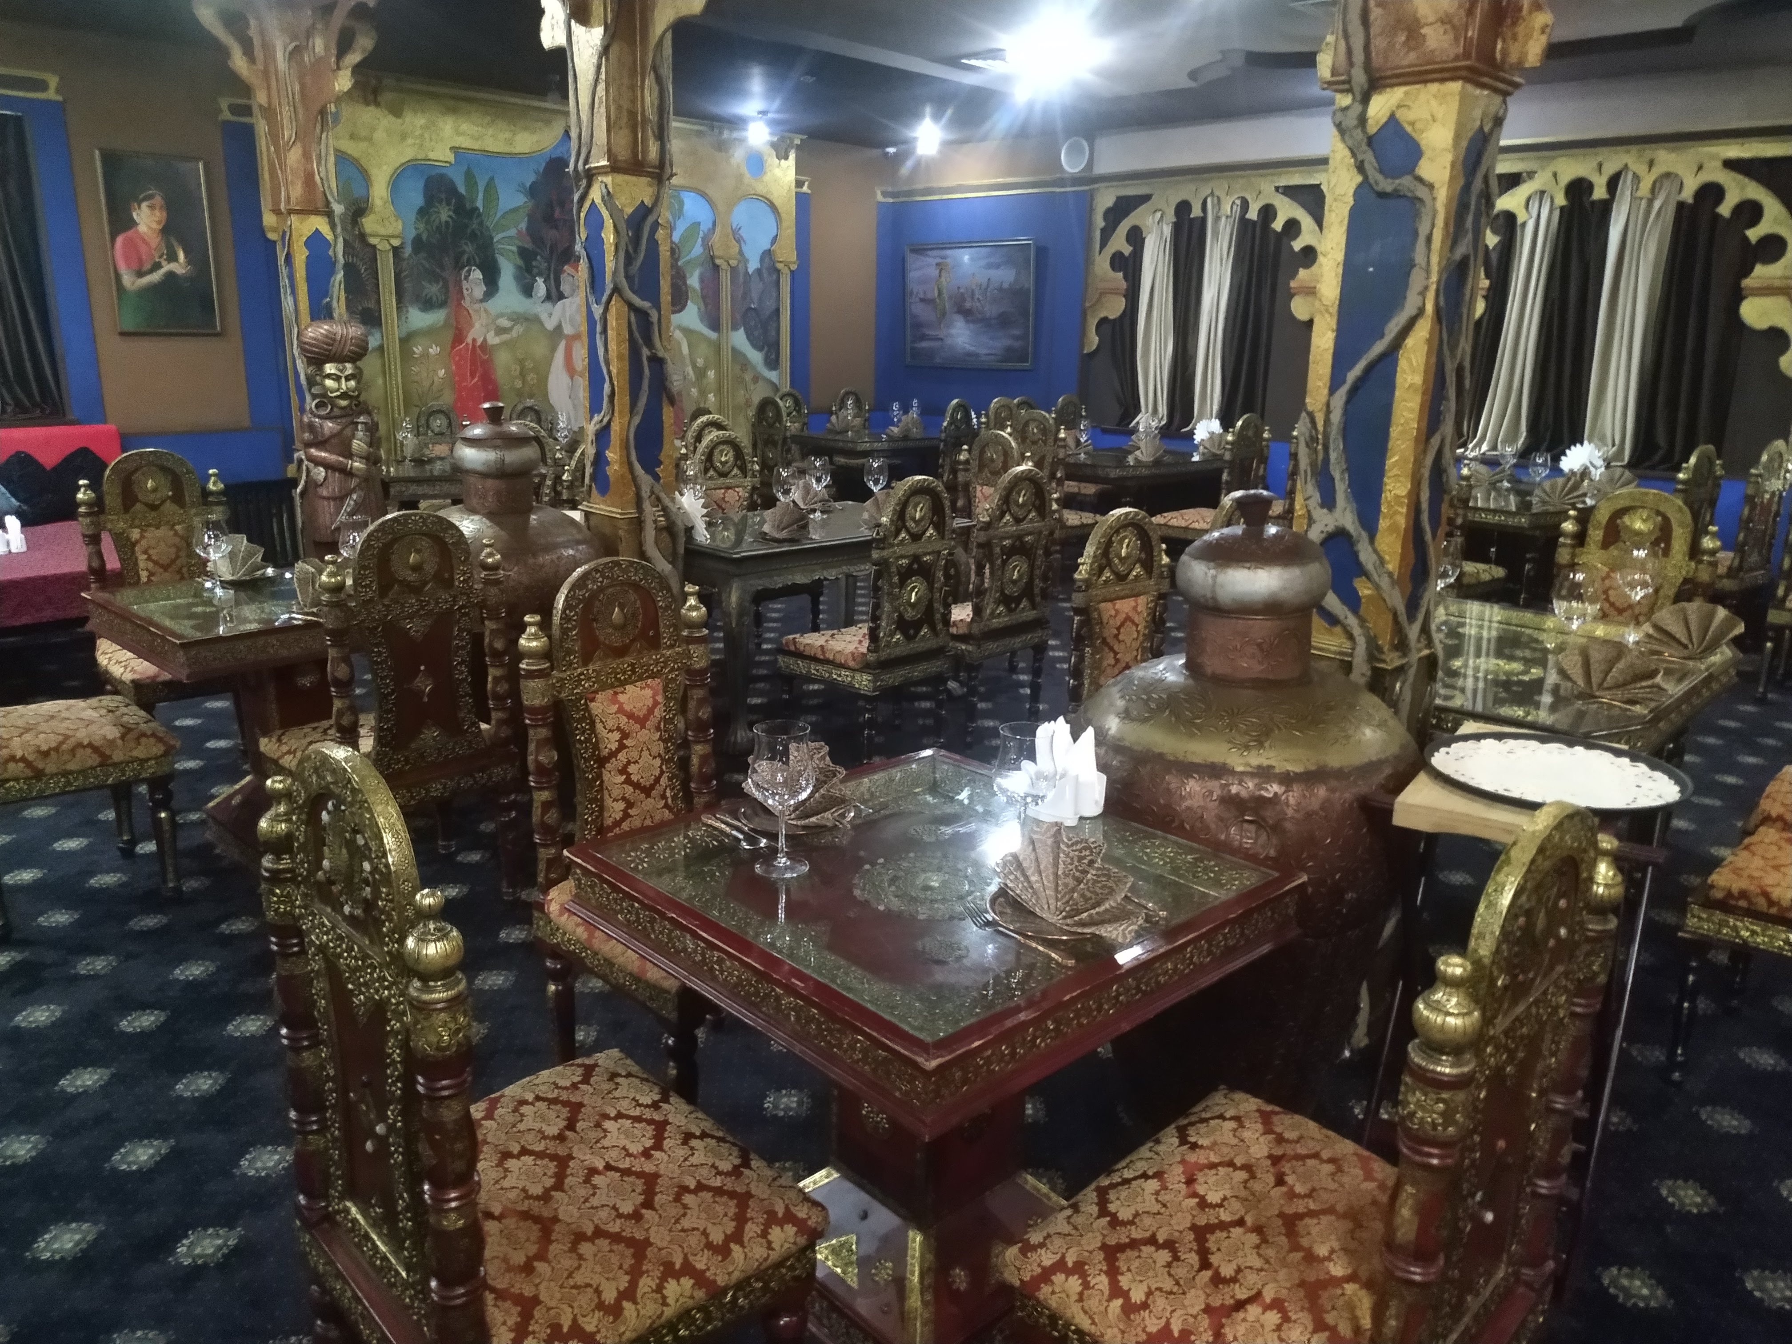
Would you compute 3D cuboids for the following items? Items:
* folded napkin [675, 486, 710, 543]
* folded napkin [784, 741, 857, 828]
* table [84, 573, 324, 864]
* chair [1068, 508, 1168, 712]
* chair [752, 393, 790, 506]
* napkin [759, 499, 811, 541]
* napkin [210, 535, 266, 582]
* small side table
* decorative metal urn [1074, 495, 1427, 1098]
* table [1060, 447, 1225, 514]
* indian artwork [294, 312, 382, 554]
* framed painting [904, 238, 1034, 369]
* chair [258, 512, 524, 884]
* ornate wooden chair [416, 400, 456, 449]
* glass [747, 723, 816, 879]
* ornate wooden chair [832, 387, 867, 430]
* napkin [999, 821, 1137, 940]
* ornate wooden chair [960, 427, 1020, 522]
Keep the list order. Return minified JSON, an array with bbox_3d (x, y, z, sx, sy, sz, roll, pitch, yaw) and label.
[{"bbox_3d":[-0.754,-0.594,4.602,0.156,0.166,0.107,-7,18,-29],"label":"folded napkin"},{"bbox_3d":[-0.146,0.177,1.952,0.190,0.140,0.115,8,16,24],"label":"folded napkin"},{"bbox_3d":[-1.749,0.145,3.615,0.780,0.735,0.780,15,20,42],"label":"table"},{"bbox_3d":[0.798,0.077,3.502,0.480,1.050,0.460,15,20,42],"label":"chair"},{"bbox_3d":[-0.705,-1.329,8.369,0.439,1.024,0.468,15,20,40],"label":"chair"},{"bbox_3d":[-0.442,-0.603,4.929,0.200,0.150,0.130,4,15,10],"label":"napkin"},{"bbox_3d":[-1.892,-0.330,3.568,0.171,0.127,0.127,-4,16,-19],"label":"napkin"},{"bbox_3d":[1.077,0.570,2.239,0.440,0.820,0.540,11,18,34],"label":"small side table"},{"bbox_3d":[0.648,0.281,2.304,0.614,1.205,0.614,1,15,0],"label":"decorative metal urn"},{"bbox_3d":[1.524,-1.136,8.749,1.000,0.735,1.340,15,20,42],"label":"table"},{"bbox_3d":[-2.467,-0.789,5.596,0.330,1.550,0.300,-13,20,-41],"label":"indian artwork"},{"bbox_3d":[0.643,-3.185,10.769,0.050,1.030,1.480,-13,20,-41],"label":"framed painting"},{"bbox_3d":[-1.313,0.085,3.250,0.480,1.060,0.480,15,20,42],"label":"chair"},{"bbox_3d":[-2.893,-1.250,8.233,0.510,1.040,0.475,15,21,42],"label":"ornate wooden chair"},{"bbox_3d":[-0.171,0.193,1.858,0.083,0.215,0.083,-13,20,-41],"label":"glass"},{"bbox_3d":[-0.269,-1.989,11.166,0.480,1.050,0.460,15,20,42],"label":"ornate wooden chair"},{"bbox_3d":[0.239,0.262,1.659,0.215,0.130,0.105,15,20,42],"label":"napkin"},{"bbox_3d":[0.349,-0.738,6.595,0.475,1.040,0.510,15,21,42],"label":"ornate wooden chair"}]

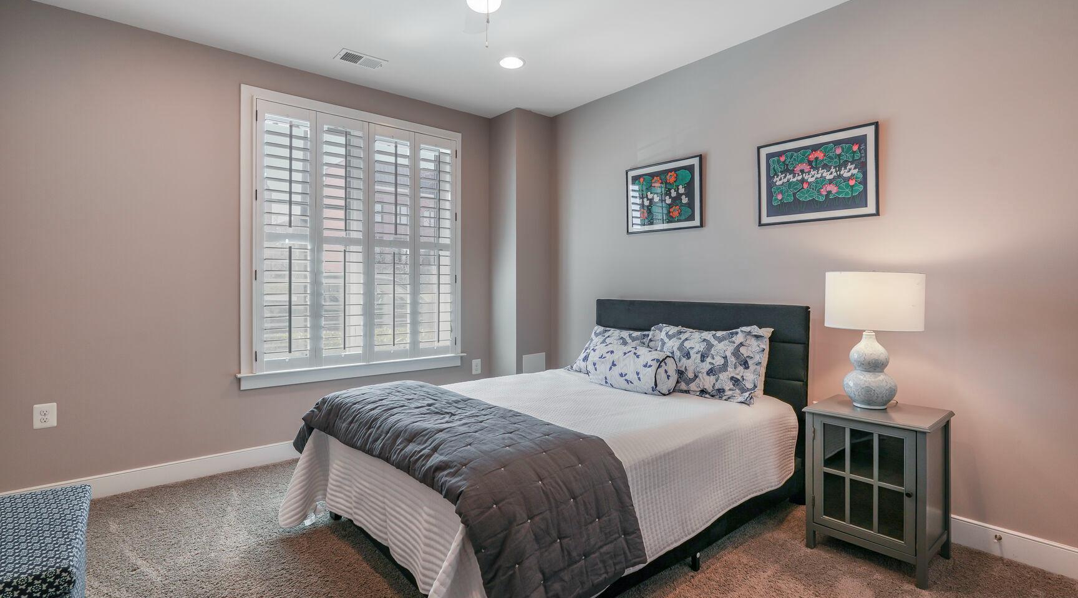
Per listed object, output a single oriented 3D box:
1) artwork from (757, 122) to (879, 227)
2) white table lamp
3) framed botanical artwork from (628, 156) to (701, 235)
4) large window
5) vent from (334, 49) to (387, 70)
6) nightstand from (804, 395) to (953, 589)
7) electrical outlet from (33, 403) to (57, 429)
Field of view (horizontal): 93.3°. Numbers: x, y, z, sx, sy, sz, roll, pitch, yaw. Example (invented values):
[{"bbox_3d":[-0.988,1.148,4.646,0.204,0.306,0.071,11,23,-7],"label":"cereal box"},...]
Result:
[{"bbox_3d":[1.539,-0.675,2.855,0.024,0.485,0.642,-1,1,-40],"label":"artwork"},{"bbox_3d":[1.555,0.189,2.380,0.388,0.617,0.388,-1,1,-40],"label":"white table lamp"},{"bbox_3d":[0.883,-0.730,3.646,0.024,0.487,0.648,-1,1,-40],"label":"framed botanical artwork"},{"bbox_3d":[-1.327,-0.411,3.889,1.690,2.010,0.110,-1,1,-40],"label":"large window"},{"bbox_3d":[-1.190,-1.599,3.417,0.299,0.020,0.190,-1,1,-40],"label":"vent"},{"bbox_3d":[1.532,0.824,2.309,0.408,0.650,0.475,-1,1,-40],"label":"nightstand"},{"bbox_3d":[-2.689,0.637,2.773,0.089,0.128,0.009,-1,1,-40],"label":"electrical outlet"}]

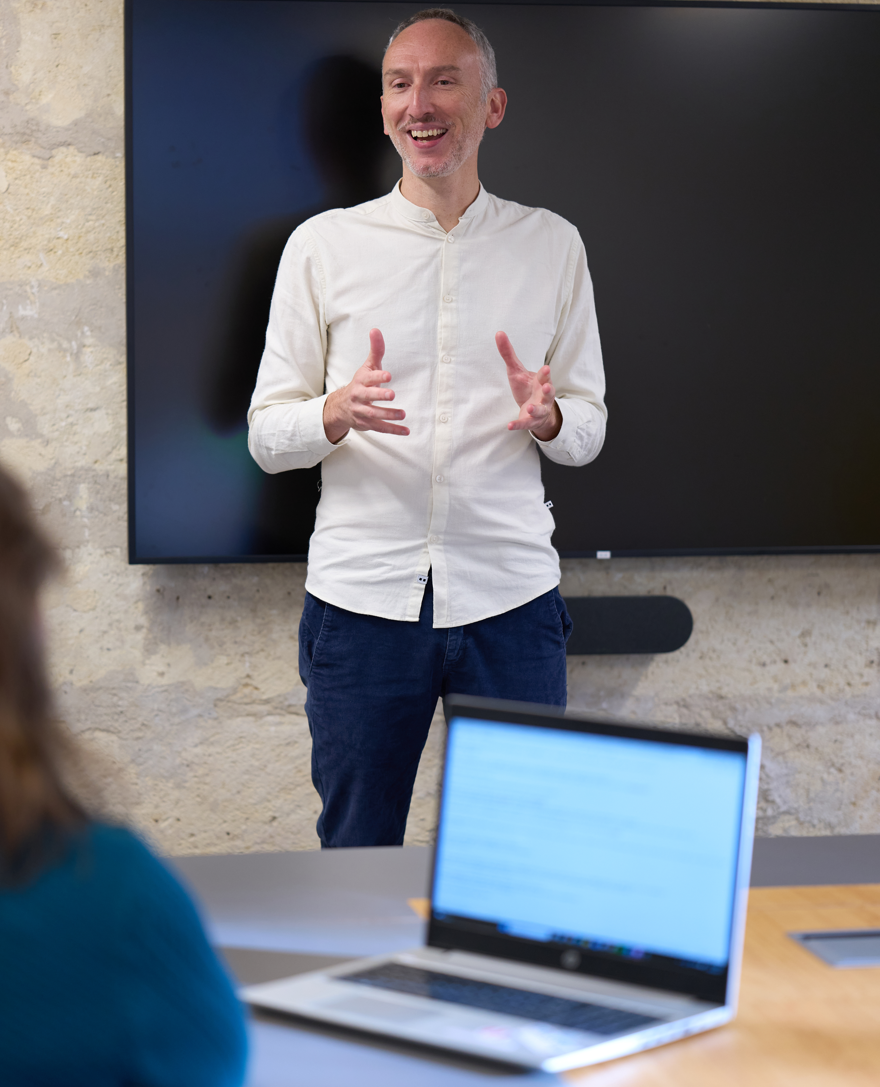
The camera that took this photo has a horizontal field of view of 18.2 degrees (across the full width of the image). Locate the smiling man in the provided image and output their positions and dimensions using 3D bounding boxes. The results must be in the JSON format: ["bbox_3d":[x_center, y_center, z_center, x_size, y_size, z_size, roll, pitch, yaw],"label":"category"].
[{"bbox_3d":[-0.018,0.122,4.060,0.540,1.810,0.460,0,6,-2],"label":"smiling man"}]

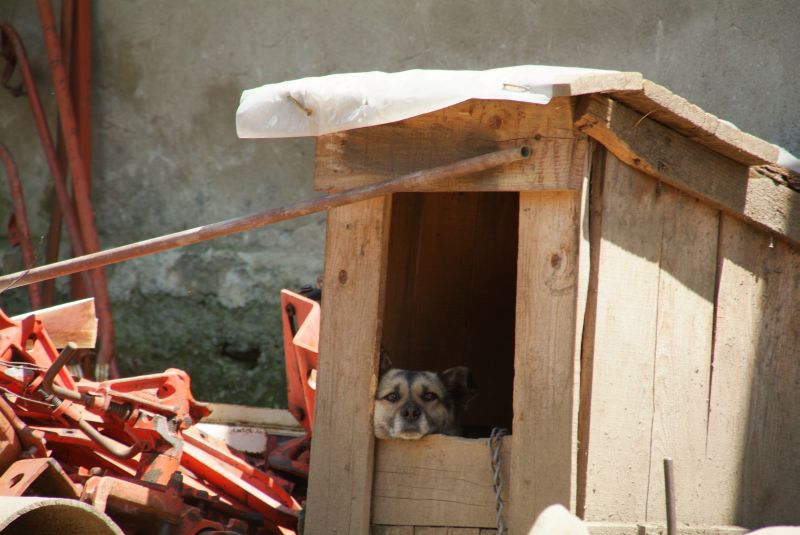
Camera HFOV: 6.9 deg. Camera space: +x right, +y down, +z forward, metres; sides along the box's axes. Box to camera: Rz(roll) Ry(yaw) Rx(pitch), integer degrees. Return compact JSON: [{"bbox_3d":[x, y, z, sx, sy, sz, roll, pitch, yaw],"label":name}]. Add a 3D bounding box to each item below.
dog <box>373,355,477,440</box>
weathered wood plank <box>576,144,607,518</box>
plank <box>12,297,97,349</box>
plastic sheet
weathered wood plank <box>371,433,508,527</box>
[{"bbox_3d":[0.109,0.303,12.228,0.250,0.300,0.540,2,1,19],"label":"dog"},{"bbox_3d":[0.342,0.114,11.913,0.030,0.675,0.035,2,1,32],"label":"weathered wood plank"},{"bbox_3d":[-0.637,0.106,12.161,0.180,0.090,0.025,-7,2,3],"label":"plank"},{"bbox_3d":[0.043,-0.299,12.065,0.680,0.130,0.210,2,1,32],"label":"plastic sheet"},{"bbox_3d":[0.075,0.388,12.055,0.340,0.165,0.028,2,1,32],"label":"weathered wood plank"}]

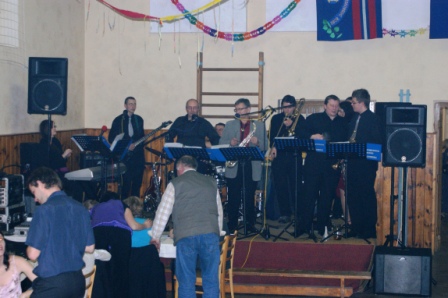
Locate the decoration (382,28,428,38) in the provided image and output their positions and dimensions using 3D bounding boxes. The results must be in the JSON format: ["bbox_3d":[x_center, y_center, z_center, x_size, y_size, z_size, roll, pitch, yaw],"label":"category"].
[{"bbox_3d":[2.669,-1.703,12.250,0.690,0.130,0.050,1,2,8],"label":"decoration"}]

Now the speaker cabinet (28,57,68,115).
[{"bbox_3d":[-2.236,-0.793,10.600,0.475,0.700,0.380,1,2,-7],"label":"speaker cabinet"}]

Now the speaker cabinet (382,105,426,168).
[{"bbox_3d":[2.093,-0.145,9.650,0.475,0.700,0.380,1,2,10],"label":"speaker cabinet"}]

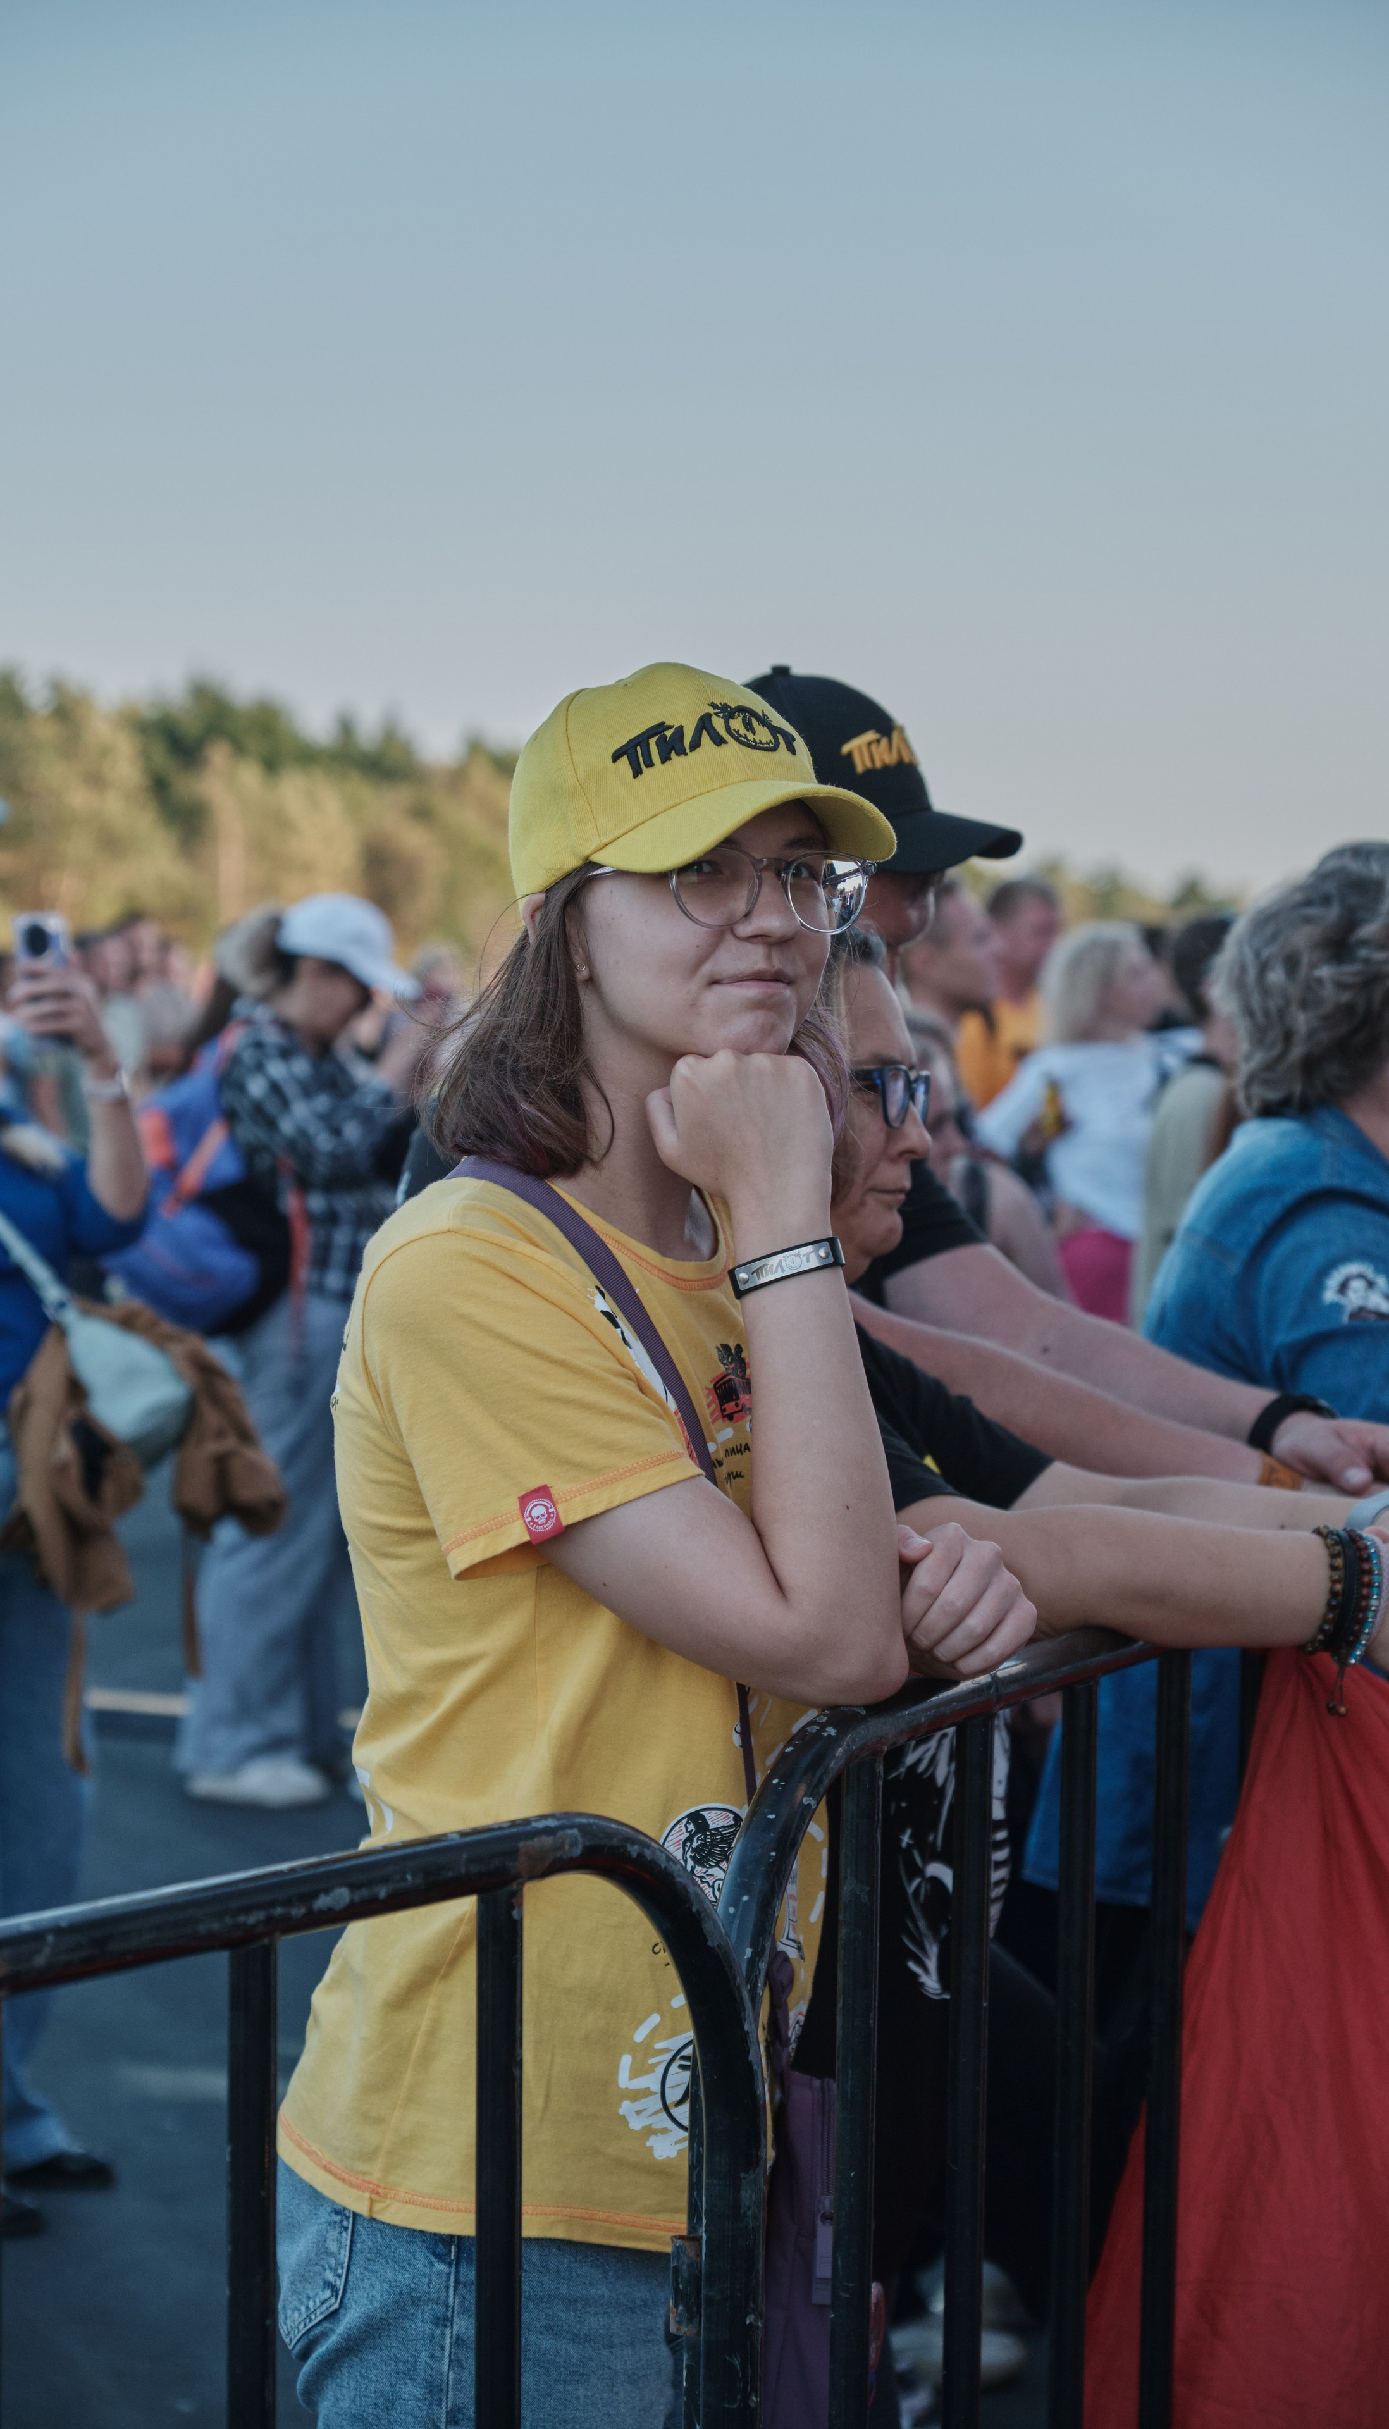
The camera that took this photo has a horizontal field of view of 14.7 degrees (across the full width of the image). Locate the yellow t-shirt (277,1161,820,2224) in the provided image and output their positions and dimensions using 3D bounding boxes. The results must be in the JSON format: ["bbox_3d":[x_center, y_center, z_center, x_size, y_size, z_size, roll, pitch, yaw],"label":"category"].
[{"bbox_3d":[-0.086,0.277,3.150,0.310,0.615,0.440,2,4,25],"label":"yellow t-shirt"}]

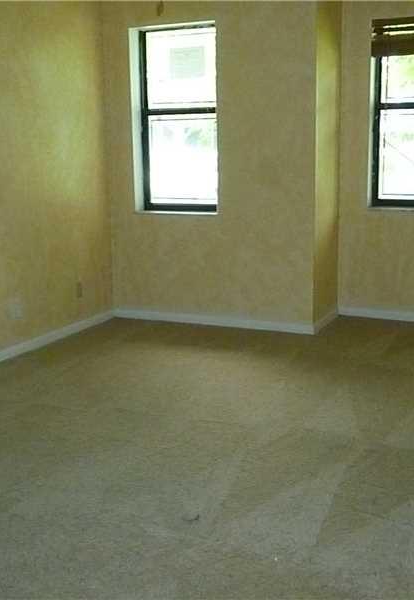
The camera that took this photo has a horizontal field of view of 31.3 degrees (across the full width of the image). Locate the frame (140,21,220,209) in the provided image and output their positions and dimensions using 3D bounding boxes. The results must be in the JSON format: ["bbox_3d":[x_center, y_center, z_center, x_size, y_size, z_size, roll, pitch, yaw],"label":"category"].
[{"bbox_3d":[-0.167,-1.309,5.454,0.669,1.293,0.077,5,13,25],"label":"frame"}]

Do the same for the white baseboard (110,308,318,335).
[{"bbox_3d":[0.012,0.153,5.494,1.600,0.069,0.020,5,13,25],"label":"white baseboard"}]

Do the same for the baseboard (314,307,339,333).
[{"bbox_3d":[0.864,0.150,5.451,0.020,0.069,0.665,5,13,25],"label":"baseboard"}]

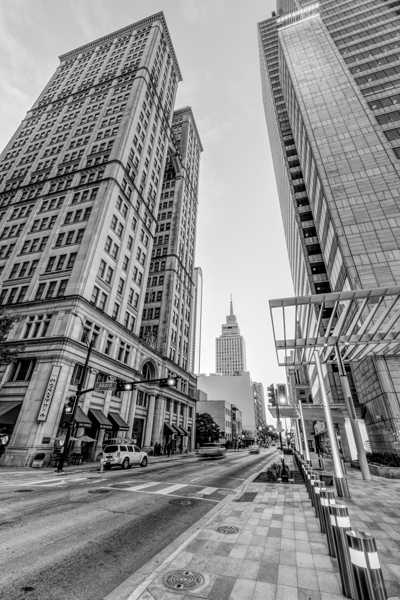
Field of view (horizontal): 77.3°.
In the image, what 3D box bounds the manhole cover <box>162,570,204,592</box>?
[{"bbox_3d":[-0.245,4.285,3.824,0.640,0.030,0.640,1,-29,1],"label":"manhole cover"}]

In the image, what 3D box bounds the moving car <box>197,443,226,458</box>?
[{"bbox_3d":[1.997,21.542,35.682,1.850,1.600,4.600,-7,-30,16],"label":"moving car"}]

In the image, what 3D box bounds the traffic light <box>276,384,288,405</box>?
[{"bbox_3d":[5.212,5.976,15.780,0.600,1.260,0.350,-7,-30,16],"label":"traffic light"}]

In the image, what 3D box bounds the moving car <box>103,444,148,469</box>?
[{"bbox_3d":[-6.747,14.522,23.266,1.880,1.820,4.750,-11,-32,23],"label":"moving car"}]

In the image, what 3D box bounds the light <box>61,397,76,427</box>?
[{"bbox_3d":[-9.971,8.233,19.346,0.520,1.300,0.400,-7,-30,16],"label":"light"}]

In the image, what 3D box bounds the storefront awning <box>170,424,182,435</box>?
[{"bbox_3d":[-3.855,23.288,44.728,1.850,1.820,1.900,-7,-30,16],"label":"storefront awning"}]

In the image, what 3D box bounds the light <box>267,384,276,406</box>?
[{"bbox_3d":[4.280,5.747,15.043,0.450,1.200,0.420,-7,-30,16],"label":"light"}]

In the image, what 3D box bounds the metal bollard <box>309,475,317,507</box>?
[{"bbox_3d":[4.188,6.970,9.260,0.265,1.030,0.265,-7,-30,16],"label":"metal bollard"}]

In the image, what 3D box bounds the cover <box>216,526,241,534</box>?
[{"bbox_3d":[0.681,5.499,5.969,0.530,0.030,0.530,1,-29,1],"label":"cover"}]

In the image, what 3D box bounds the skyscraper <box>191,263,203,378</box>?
[{"bbox_3d":[-22.860,54.813,335.458,44.000,240.000,44.000,-7,-30,16],"label":"skyscraper"}]

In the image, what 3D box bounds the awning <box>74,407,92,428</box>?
[{"bbox_3d":[-11.291,10.925,23.459,1.900,1.850,1.950,-7,-30,16],"label":"awning"}]

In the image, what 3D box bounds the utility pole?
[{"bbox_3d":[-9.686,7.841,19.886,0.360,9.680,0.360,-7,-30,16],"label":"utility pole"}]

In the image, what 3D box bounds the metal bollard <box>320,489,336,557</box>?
[{"bbox_3d":[2.754,4.646,5.237,0.265,1.030,0.265,-7,-30,16],"label":"metal bollard"}]

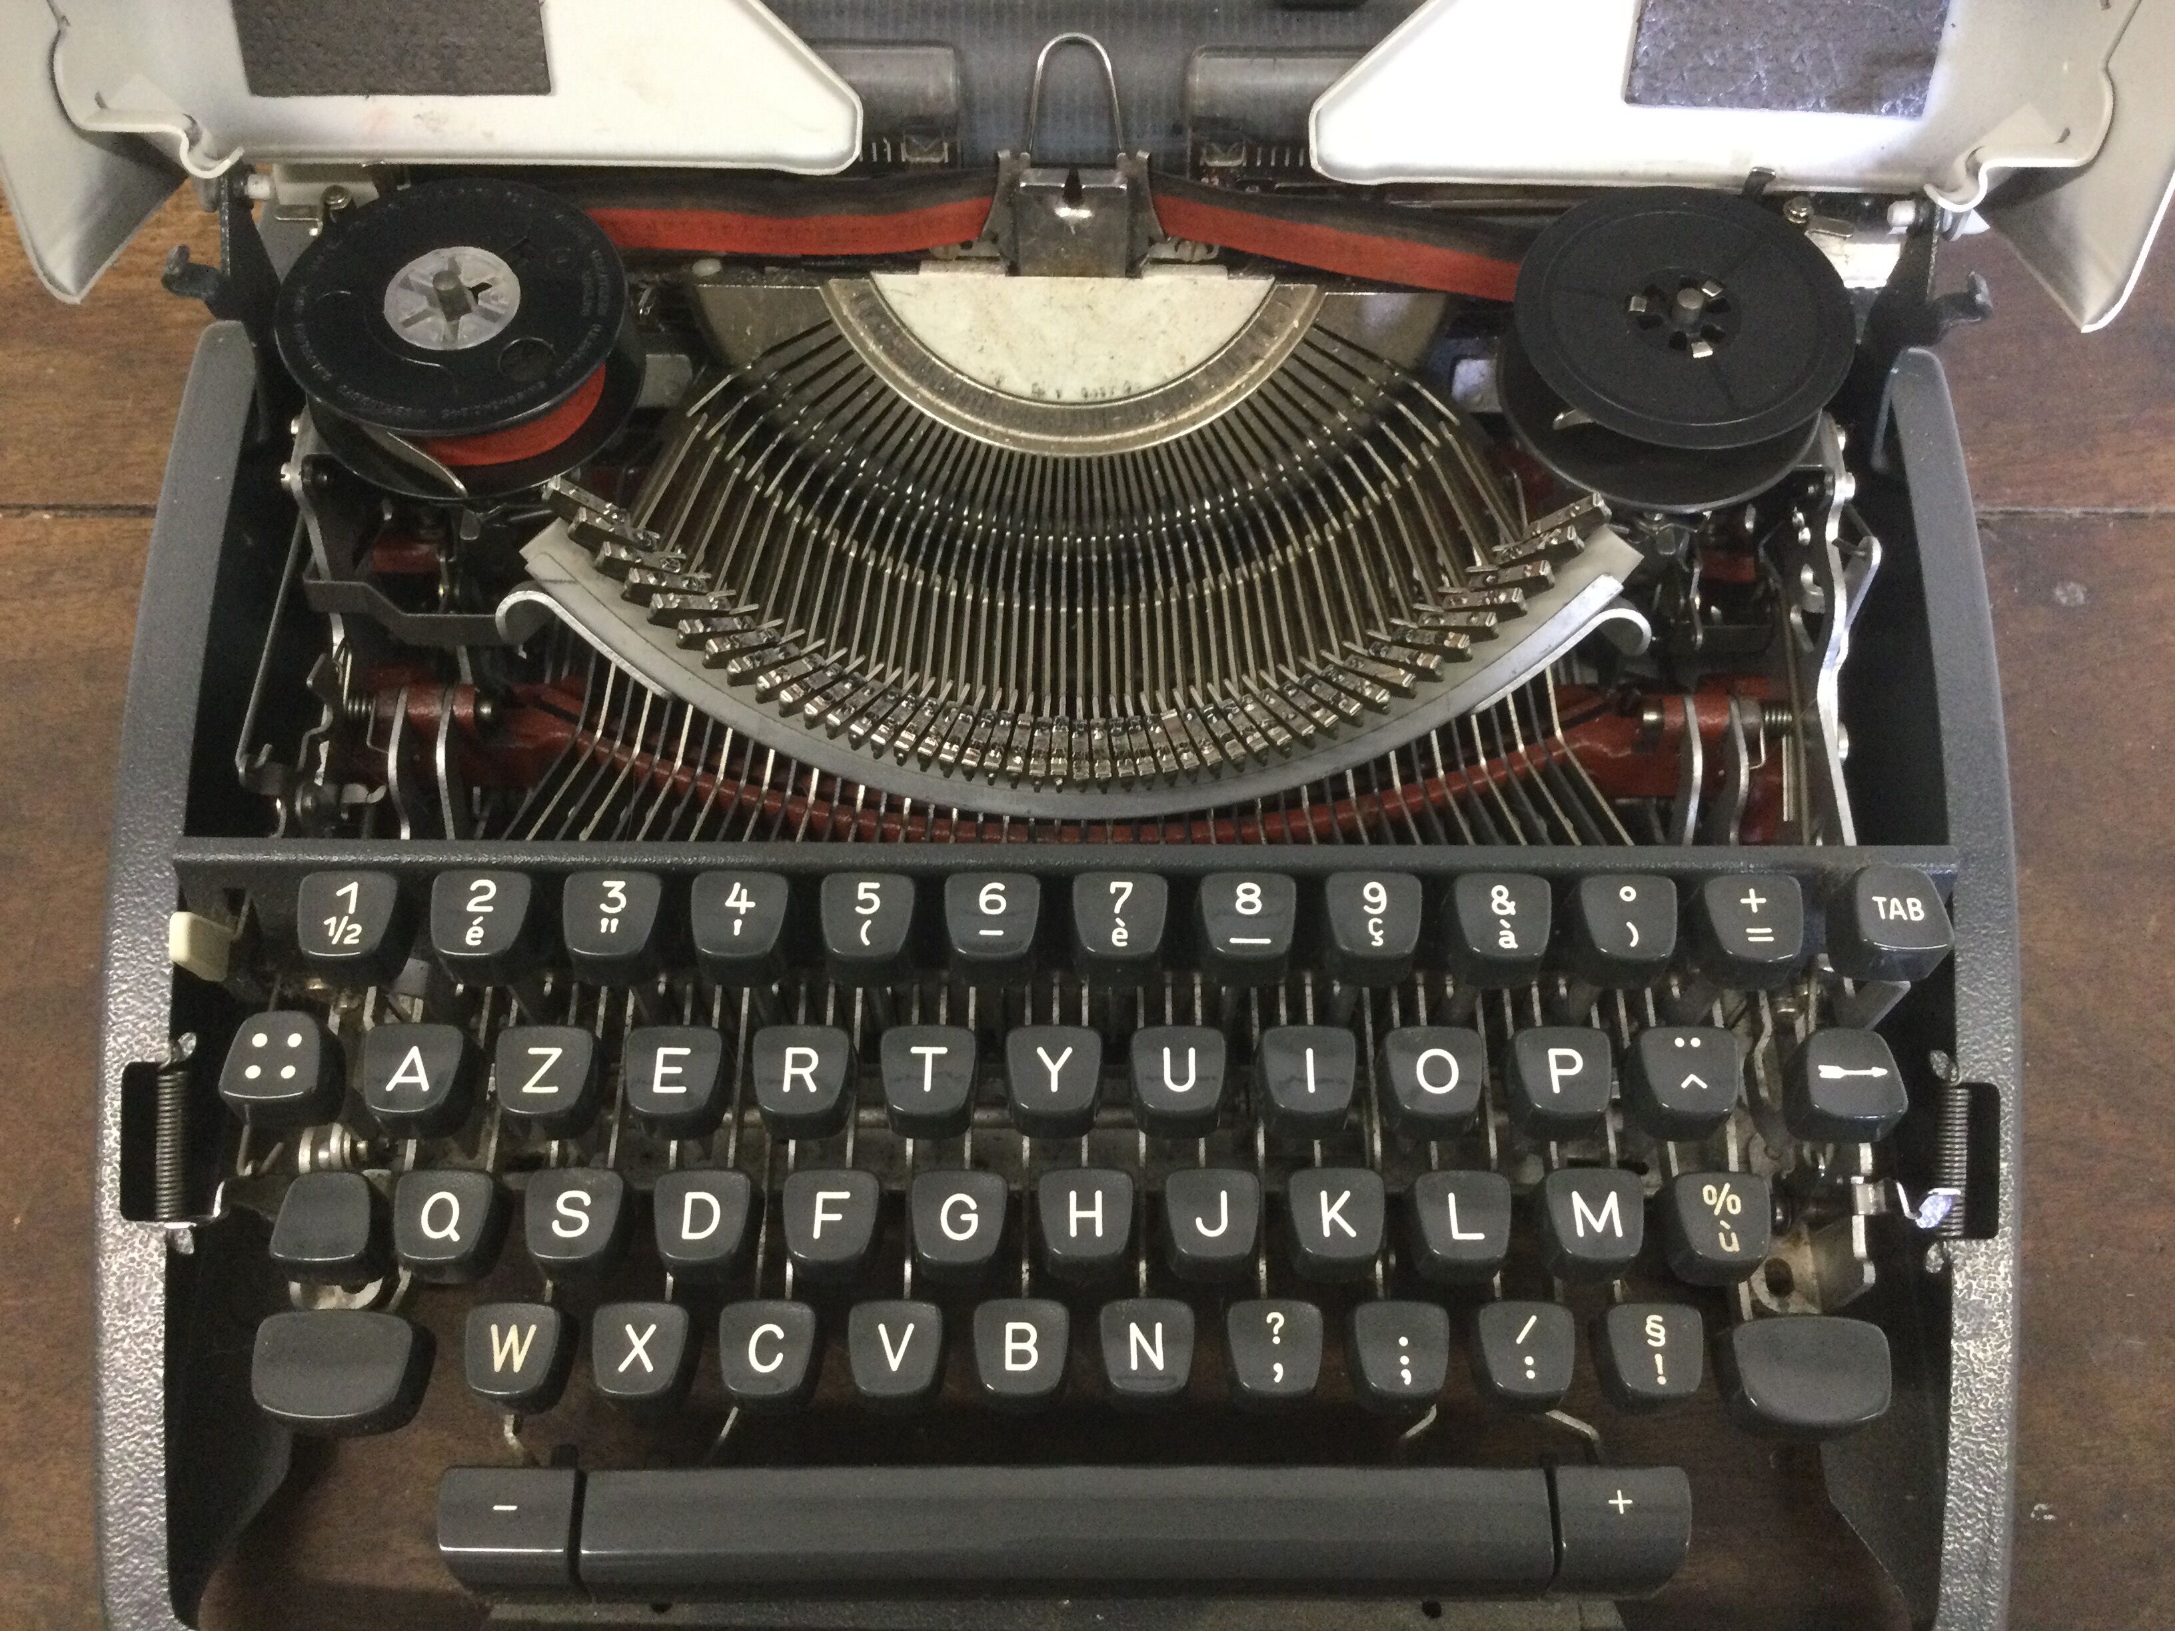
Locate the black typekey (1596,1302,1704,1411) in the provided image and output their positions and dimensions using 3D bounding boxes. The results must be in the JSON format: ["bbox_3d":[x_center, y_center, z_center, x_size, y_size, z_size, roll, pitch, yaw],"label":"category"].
[{"bbox_3d":[0.086,0.083,0.297,0.015,0.009,0.015,0,62,-1],"label":"black typekey"}]

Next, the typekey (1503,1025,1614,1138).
[{"bbox_3d":[0.072,0.040,0.296,0.015,0.009,0.015,0,62,-1],"label":"typekey"}]

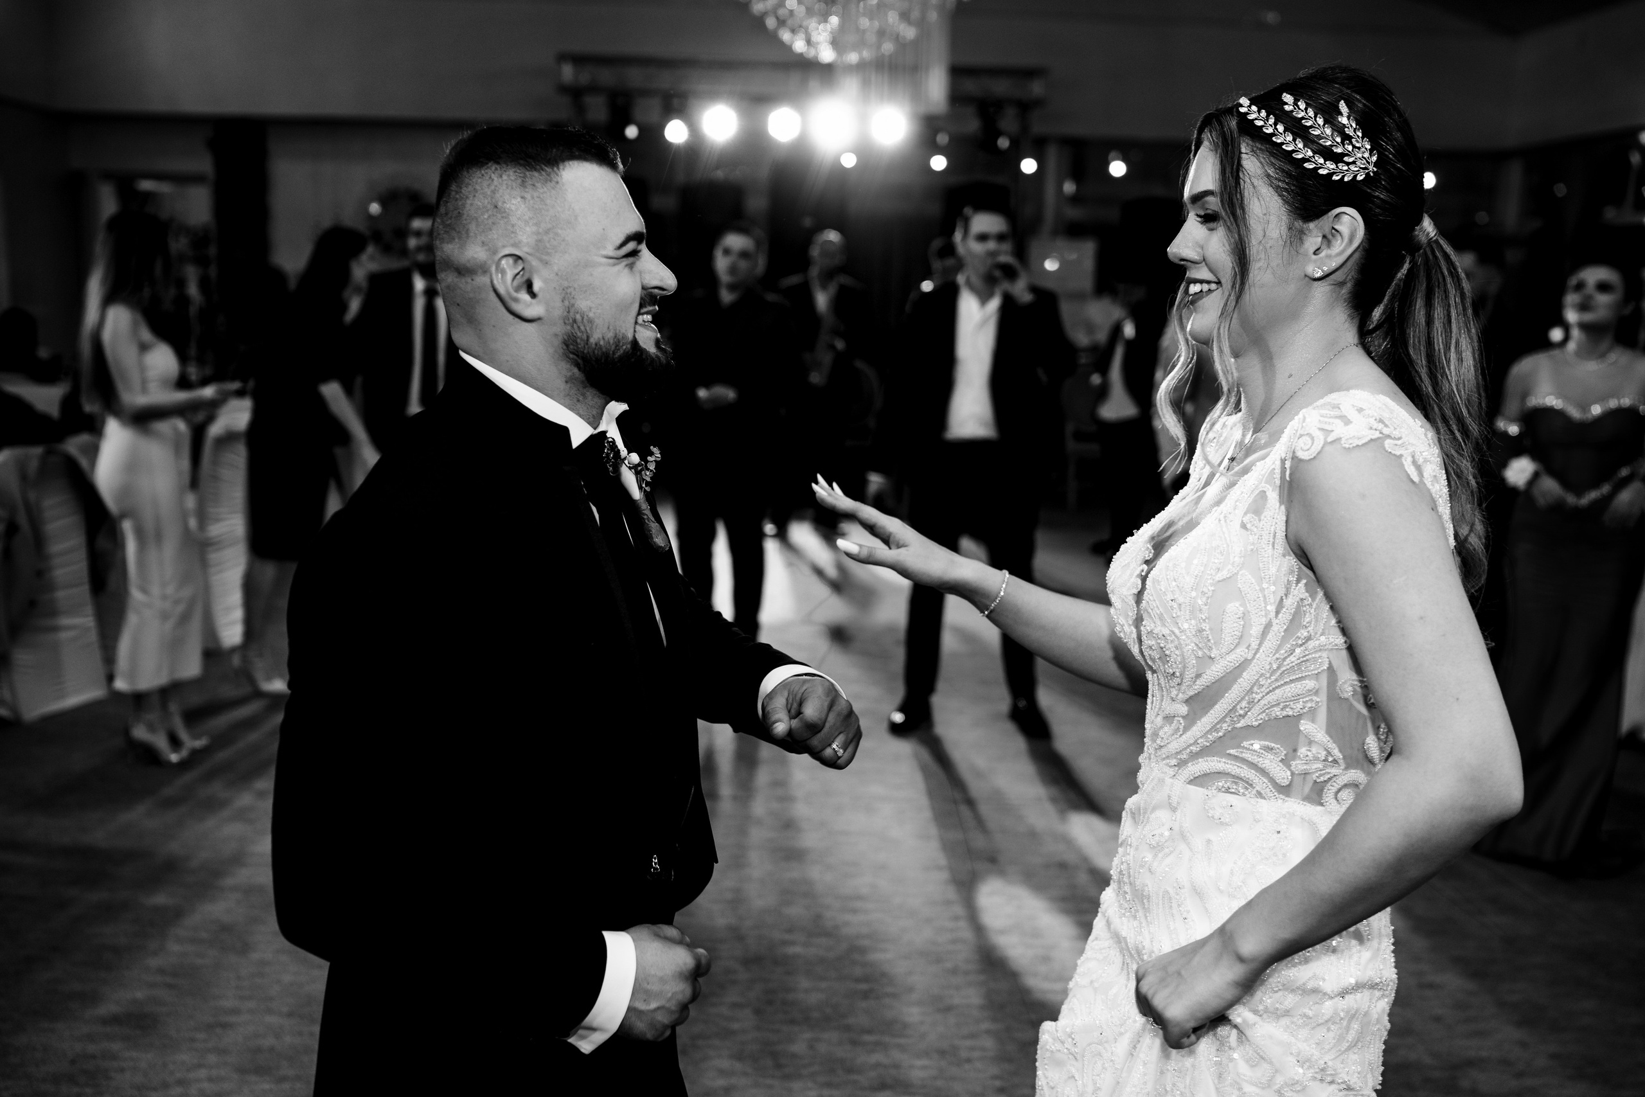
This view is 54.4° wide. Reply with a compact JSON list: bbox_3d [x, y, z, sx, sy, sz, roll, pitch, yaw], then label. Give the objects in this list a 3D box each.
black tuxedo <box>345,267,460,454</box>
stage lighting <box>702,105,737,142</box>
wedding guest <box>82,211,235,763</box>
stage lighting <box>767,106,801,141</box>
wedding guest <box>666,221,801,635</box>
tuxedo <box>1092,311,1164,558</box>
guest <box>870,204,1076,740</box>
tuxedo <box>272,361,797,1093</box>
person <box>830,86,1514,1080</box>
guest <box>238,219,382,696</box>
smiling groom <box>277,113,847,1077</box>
[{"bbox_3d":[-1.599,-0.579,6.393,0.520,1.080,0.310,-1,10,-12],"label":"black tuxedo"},{"bbox_3d":[-0.664,-2.758,10.392,0.240,0.270,0.250,0,21,-4],"label":"stage lighting"},{"bbox_3d":[-2.097,-0.186,5.064,0.480,1.710,0.430,3,10,10],"label":"wedding guest"},{"bbox_3d":[-0.246,-2.758,10.391,0.240,0.270,0.250,0,21,-3],"label":"stage lighting"},{"bbox_3d":[-0.337,-0.332,6.005,0.550,1.746,0.380,3,10,9],"label":"wedding guest"},{"bbox_3d":[1.796,-0.706,9.406,0.480,1.460,0.340,6,11,28],"label":"tuxedo"},{"bbox_3d":[0.543,-0.263,5.631,0.660,1.790,0.420,1,9,2],"label":"guest"},{"bbox_3d":[-0.306,0.549,1.732,0.540,1.430,0.550,4,10,18],"label":"tuxedo"},{"bbox_3d":[0.326,0.427,1.559,0.640,1.740,0.560,-2,10,-18],"label":"person"},{"bbox_3d":[-1.883,-0.307,5.872,0.490,1.670,0.430,2,10,3],"label":"guest"},{"bbox_3d":[-0.264,0.416,1.710,0.600,1.700,0.560,4,10,18],"label":"smiling groom"}]

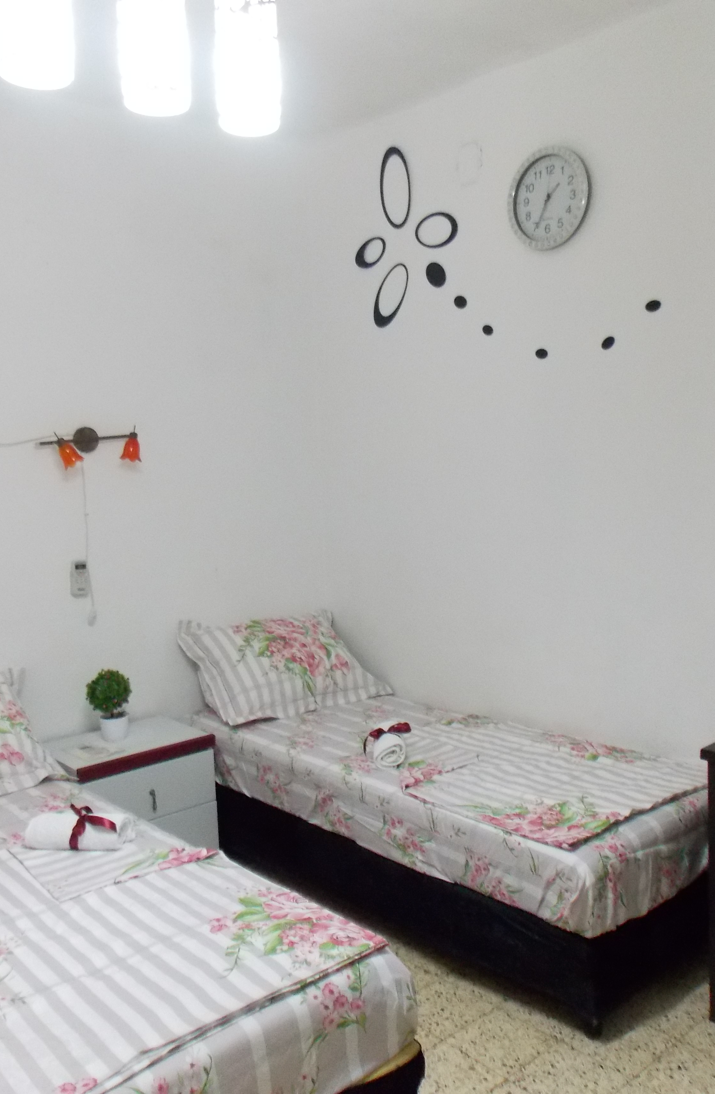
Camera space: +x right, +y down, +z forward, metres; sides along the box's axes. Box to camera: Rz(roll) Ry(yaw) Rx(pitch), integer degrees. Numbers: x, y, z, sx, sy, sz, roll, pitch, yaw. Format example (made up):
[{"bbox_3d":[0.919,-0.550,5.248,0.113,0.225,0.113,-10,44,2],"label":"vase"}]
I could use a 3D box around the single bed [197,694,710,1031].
[{"bbox_3d":[0.242,0.874,3.280,0.815,0.457,1.895,-8,8,-40],"label":"single bed"}]

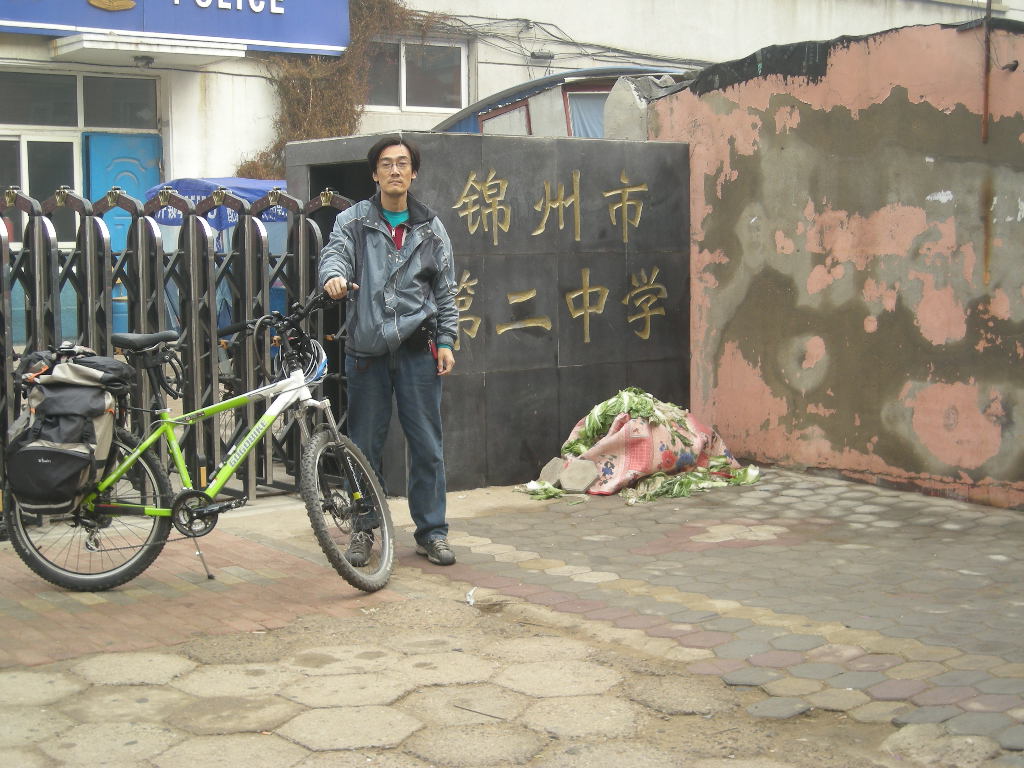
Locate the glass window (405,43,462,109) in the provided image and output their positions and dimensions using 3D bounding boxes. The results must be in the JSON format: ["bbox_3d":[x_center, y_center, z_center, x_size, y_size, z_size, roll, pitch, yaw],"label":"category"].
[{"bbox_3d":[-0.848,-3.334,19.500,0.780,0.700,0.080,-4,6,-40],"label":"glass window"}]

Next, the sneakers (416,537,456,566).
[{"bbox_3d":[-0.321,0.704,7.580,0.110,0.110,0.290,-2,5,-18],"label":"sneakers"}]

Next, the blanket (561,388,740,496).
[{"bbox_3d":[0.777,0.315,10.050,0.880,0.500,0.600,-4,6,-38],"label":"blanket"}]

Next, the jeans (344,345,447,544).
[{"bbox_3d":[-0.492,0.234,7.620,0.420,0.910,0.300,-1,4,-2],"label":"jeans"}]

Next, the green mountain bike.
[{"bbox_3d":[-1.214,0.222,7.100,1.540,1.160,0.580,0,4,4],"label":"green mountain bike"}]

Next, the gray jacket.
[{"bbox_3d":[-0.513,-0.451,7.500,0.570,0.690,0.400,-1,4,-2],"label":"gray jacket"}]

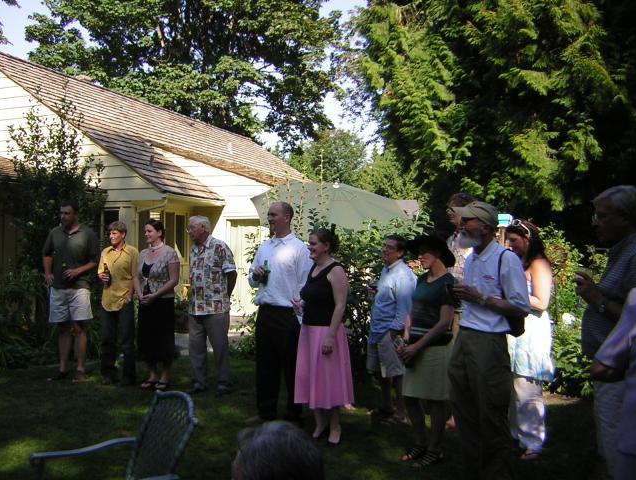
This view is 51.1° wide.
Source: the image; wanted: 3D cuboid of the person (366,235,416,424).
[{"bbox_3d":[0.680,0.800,6.150,0.400,1.700,0.500,1,0,-34],"label":"person"}]

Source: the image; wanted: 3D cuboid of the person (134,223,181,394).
[{"bbox_3d":[-1.610,0.630,6.650,0.470,1.690,0.360,2,0,23],"label":"person"}]

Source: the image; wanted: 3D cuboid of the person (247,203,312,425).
[{"bbox_3d":[-0.335,0.610,5.750,0.580,1.870,0.400,2,0,38],"label":"person"}]

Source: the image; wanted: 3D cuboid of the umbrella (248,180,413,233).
[{"bbox_3d":[0.250,0.340,10.600,2.750,2.450,2.700,2,0,0],"label":"umbrella"}]

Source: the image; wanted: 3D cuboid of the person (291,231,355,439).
[{"bbox_3d":[0.050,0.713,5.104,0.470,1.660,0.380,2,2,43],"label":"person"}]

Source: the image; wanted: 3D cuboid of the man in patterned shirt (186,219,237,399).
[{"bbox_3d":[-1.063,0.619,6.553,0.540,1.740,0.360,2,2,41],"label":"man in patterned shirt"}]

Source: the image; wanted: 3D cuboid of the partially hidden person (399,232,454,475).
[{"bbox_3d":[0.774,0.735,4.724,0.380,1.650,0.460,-1,2,-38],"label":"partially hidden person"}]

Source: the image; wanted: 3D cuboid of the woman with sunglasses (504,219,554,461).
[{"bbox_3d":[1.512,0.715,4.754,0.380,1.700,0.460,-1,2,-37],"label":"woman with sunglasses"}]

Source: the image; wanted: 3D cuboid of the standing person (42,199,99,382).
[{"bbox_3d":[-2.560,0.500,6.820,0.580,1.820,0.380,2,0,-6],"label":"standing person"}]

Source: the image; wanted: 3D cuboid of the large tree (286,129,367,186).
[{"bbox_3d":[0.431,-1.728,25.919,4.000,5.250,4.000,0,2,0],"label":"large tree"}]

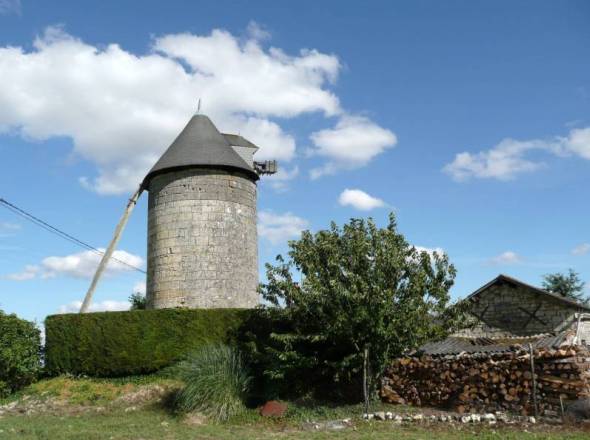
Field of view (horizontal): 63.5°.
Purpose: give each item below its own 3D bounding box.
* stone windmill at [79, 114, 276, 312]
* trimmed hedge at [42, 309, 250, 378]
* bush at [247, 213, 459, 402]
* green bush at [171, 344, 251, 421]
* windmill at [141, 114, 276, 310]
[{"bbox_3d":[-4.786,0.377,21.170,8.980,11.500,5.200,5,-16,-27],"label":"stone windmill"},{"bbox_3d":[-3.968,3.517,13.798,6.200,1.690,1.000,-2,-15,0],"label":"trimmed hedge"},{"bbox_3d":[1.630,2.329,13.341,5.300,5.100,4.700,-2,-15,0],"label":"bush"},{"bbox_3d":[-2.012,3.824,11.538,1.750,1.670,1.650,-2,-15,0],"label":"green bush"},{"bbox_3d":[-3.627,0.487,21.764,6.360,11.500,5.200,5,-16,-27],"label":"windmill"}]

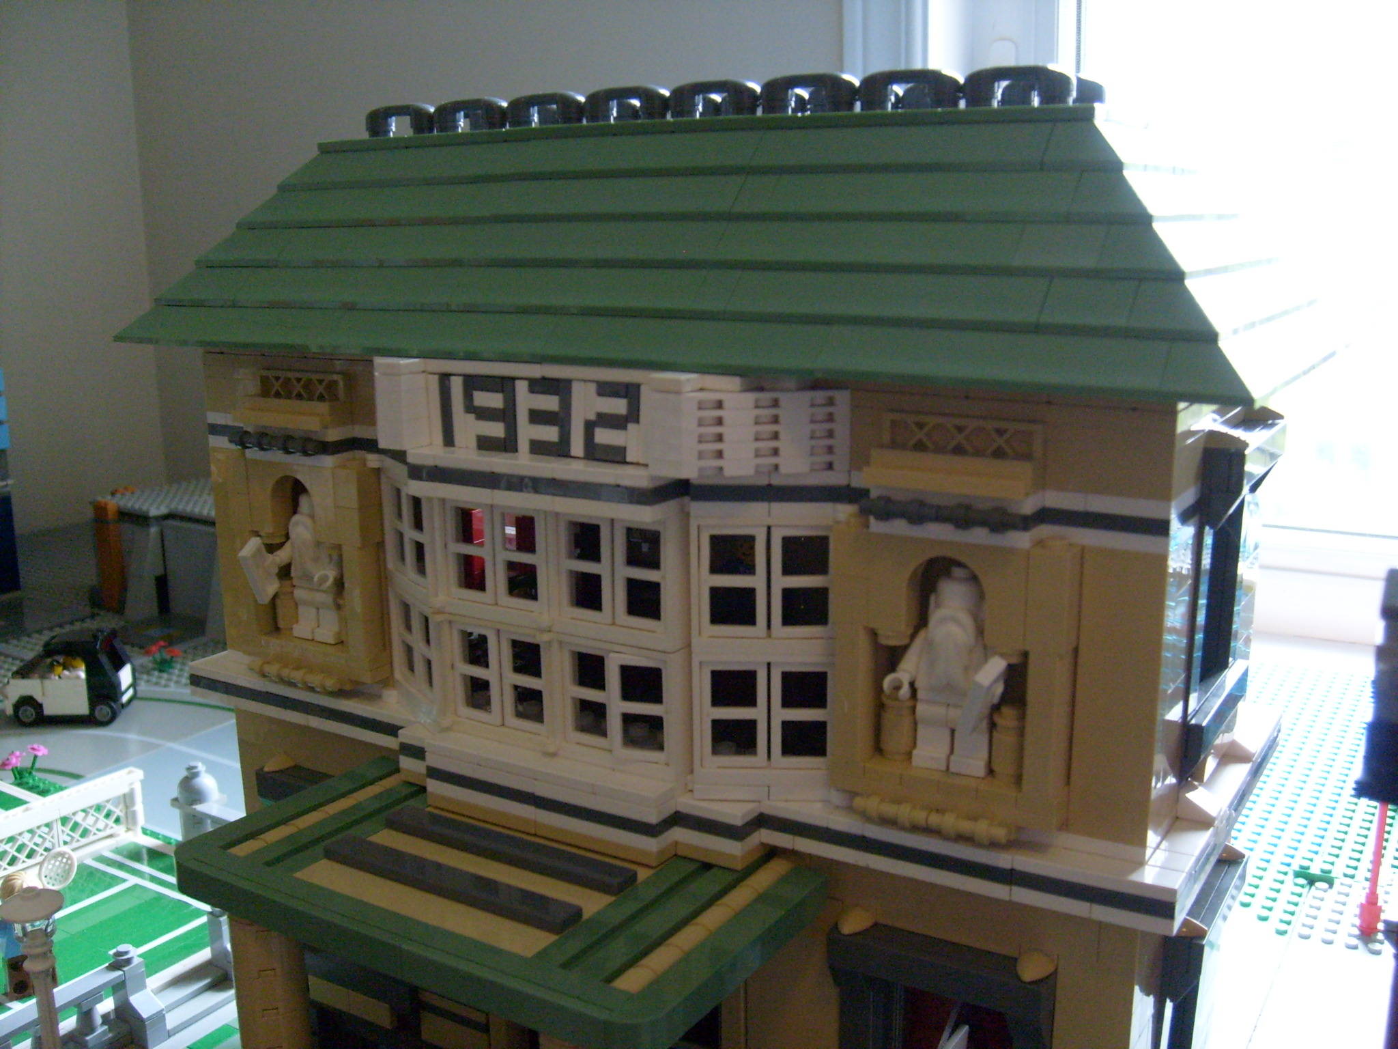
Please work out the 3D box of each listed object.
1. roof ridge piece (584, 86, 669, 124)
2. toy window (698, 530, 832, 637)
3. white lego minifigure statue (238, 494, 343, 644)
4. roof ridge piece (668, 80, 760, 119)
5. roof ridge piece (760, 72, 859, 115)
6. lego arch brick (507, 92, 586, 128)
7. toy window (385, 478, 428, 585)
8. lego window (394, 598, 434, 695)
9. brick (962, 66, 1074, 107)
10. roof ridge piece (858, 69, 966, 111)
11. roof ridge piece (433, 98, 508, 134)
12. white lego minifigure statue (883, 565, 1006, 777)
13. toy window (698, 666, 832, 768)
[{"bbox_3d":[-0.017,-0.100,0.337,0.024,0.010,0.008,7,15,30],"label":"roof ridge piece"},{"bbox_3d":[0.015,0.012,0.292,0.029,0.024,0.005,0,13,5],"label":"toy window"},{"bbox_3d":[-0.107,0.012,0.382,0.030,0.041,0.019,7,15,31],"label":"white lego minifigure statue"},{"bbox_3d":[0.004,-0.097,0.325,0.024,0.010,0.008,7,15,30],"label":"roof ridge piece"},{"bbox_3d":[0.025,-0.095,0.313,0.024,0.010,0.008,7,15,30],"label":"roof ridge piece"},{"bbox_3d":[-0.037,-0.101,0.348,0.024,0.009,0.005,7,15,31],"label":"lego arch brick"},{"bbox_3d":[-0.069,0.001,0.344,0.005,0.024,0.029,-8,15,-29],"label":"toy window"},{"bbox_3d":[-0.070,0.031,0.364,0.007,0.028,0.032,-9,15,-31],"label":"lego window"},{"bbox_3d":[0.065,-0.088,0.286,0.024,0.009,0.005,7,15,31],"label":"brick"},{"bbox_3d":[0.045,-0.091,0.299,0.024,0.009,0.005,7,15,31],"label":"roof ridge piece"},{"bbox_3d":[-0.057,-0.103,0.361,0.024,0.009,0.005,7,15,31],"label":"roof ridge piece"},{"bbox_3d":[0.052,0.030,0.288,0.027,0.043,0.018,7,15,31],"label":"white lego minifigure statue"},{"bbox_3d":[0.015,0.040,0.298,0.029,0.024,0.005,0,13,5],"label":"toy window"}]

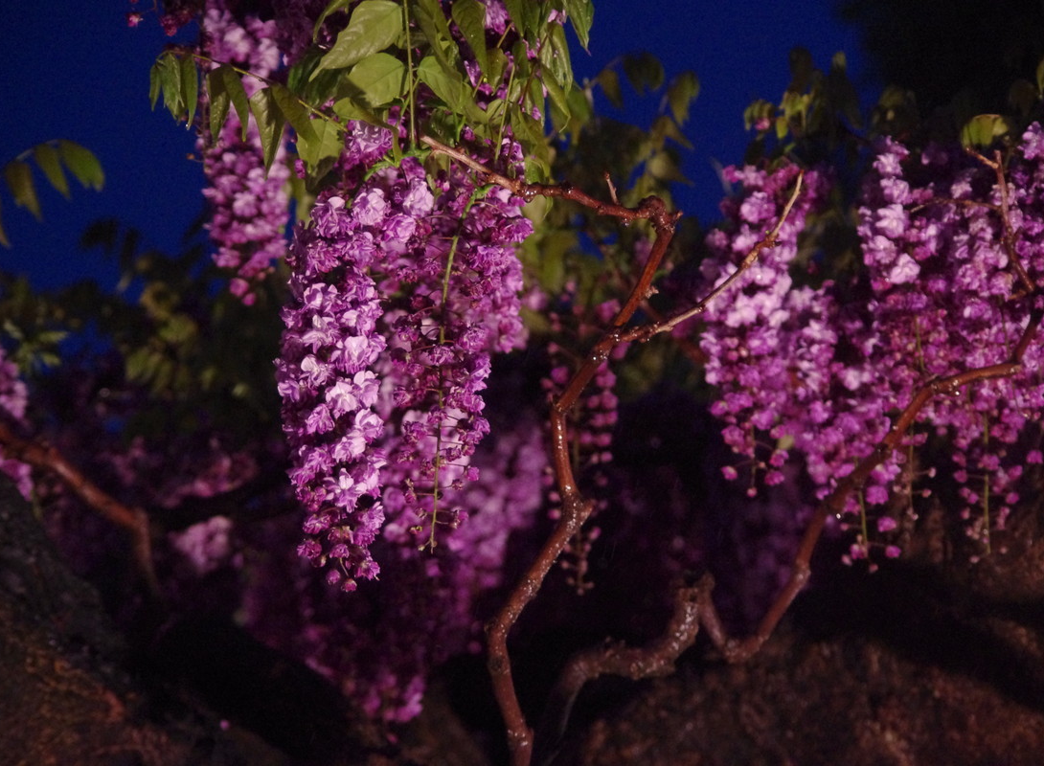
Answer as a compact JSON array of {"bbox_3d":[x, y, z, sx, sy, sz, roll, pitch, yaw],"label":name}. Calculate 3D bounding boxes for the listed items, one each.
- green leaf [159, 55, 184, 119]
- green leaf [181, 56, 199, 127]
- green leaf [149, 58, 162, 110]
[{"bbox_3d":[-0.236,-0.200,3.150,0.014,0.044,0.015,-7,-3,6],"label":"green leaf"},{"bbox_3d":[-0.219,-0.193,3.100,0.011,0.047,0.016,3,0,-19],"label":"green leaf"},{"bbox_3d":[-0.242,-0.198,3.100,0.008,0.034,0.012,5,0,17],"label":"green leaf"}]

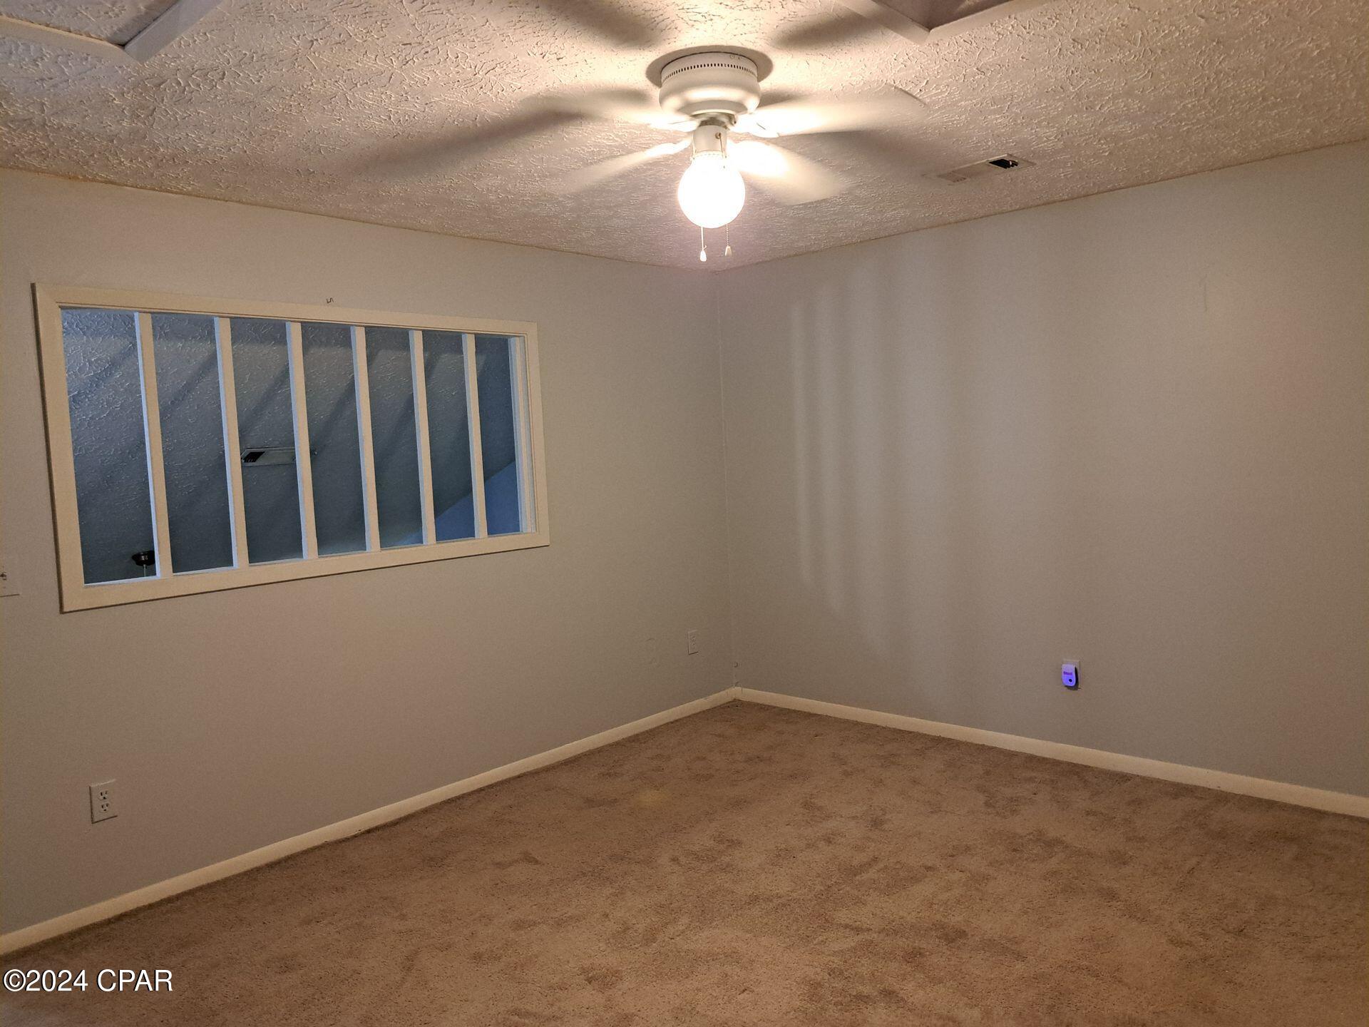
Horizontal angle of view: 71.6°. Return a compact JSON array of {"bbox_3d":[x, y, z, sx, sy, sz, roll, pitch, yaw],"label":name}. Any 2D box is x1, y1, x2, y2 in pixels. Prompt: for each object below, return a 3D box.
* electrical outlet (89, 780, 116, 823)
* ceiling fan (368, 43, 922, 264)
[{"bbox_3d":[-1.791,0.891,2.933,0.010,0.115,0.071,1,5,43],"label":"electrical outlet"},{"bbox_3d":[0.072,-0.859,2.337,1.100,0.440,1.100,0,5,37],"label":"ceiling fan"}]

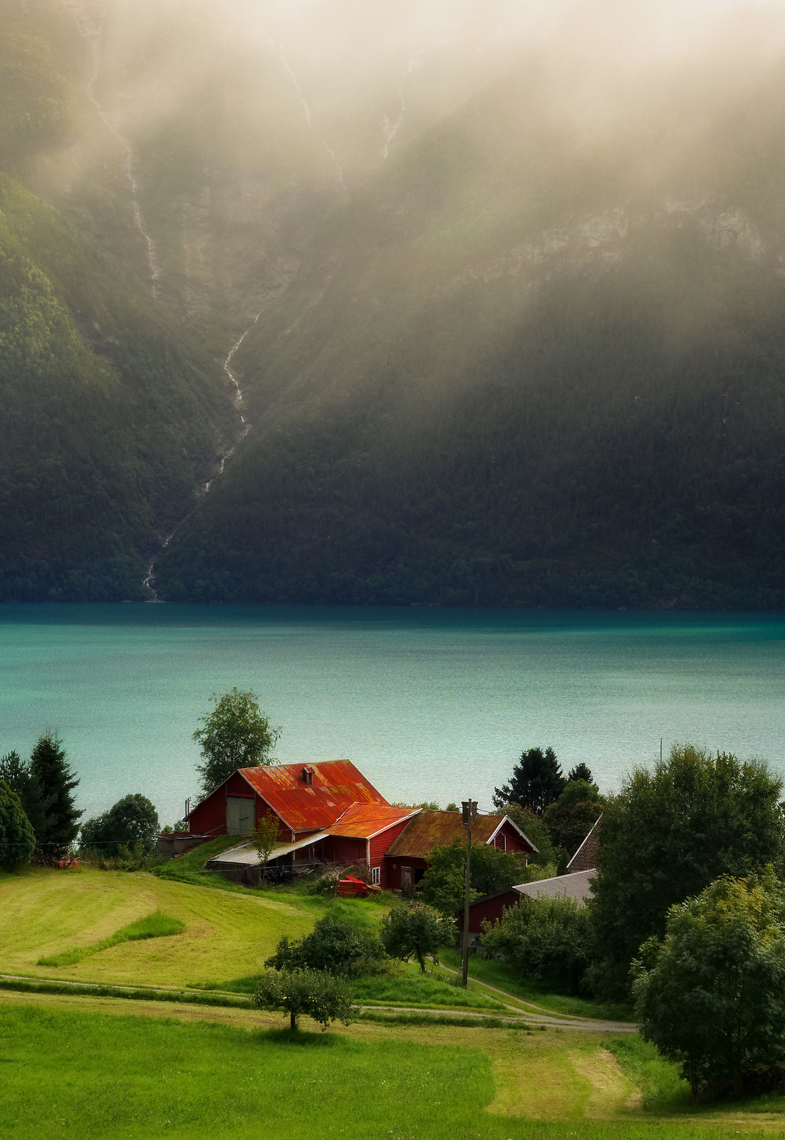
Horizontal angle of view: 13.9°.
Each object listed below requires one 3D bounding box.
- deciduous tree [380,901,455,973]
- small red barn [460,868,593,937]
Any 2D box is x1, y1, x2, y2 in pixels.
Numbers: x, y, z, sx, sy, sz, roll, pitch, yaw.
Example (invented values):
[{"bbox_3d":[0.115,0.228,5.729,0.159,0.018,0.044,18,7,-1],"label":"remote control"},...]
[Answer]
[{"bbox_3d":[1.363,19.232,169.000,4.054,3.776,3.852,0,2,0],"label":"deciduous tree"},{"bbox_3d":[10.009,20.762,196.323,7.400,4.300,10.500,1,3,33],"label":"small red barn"}]

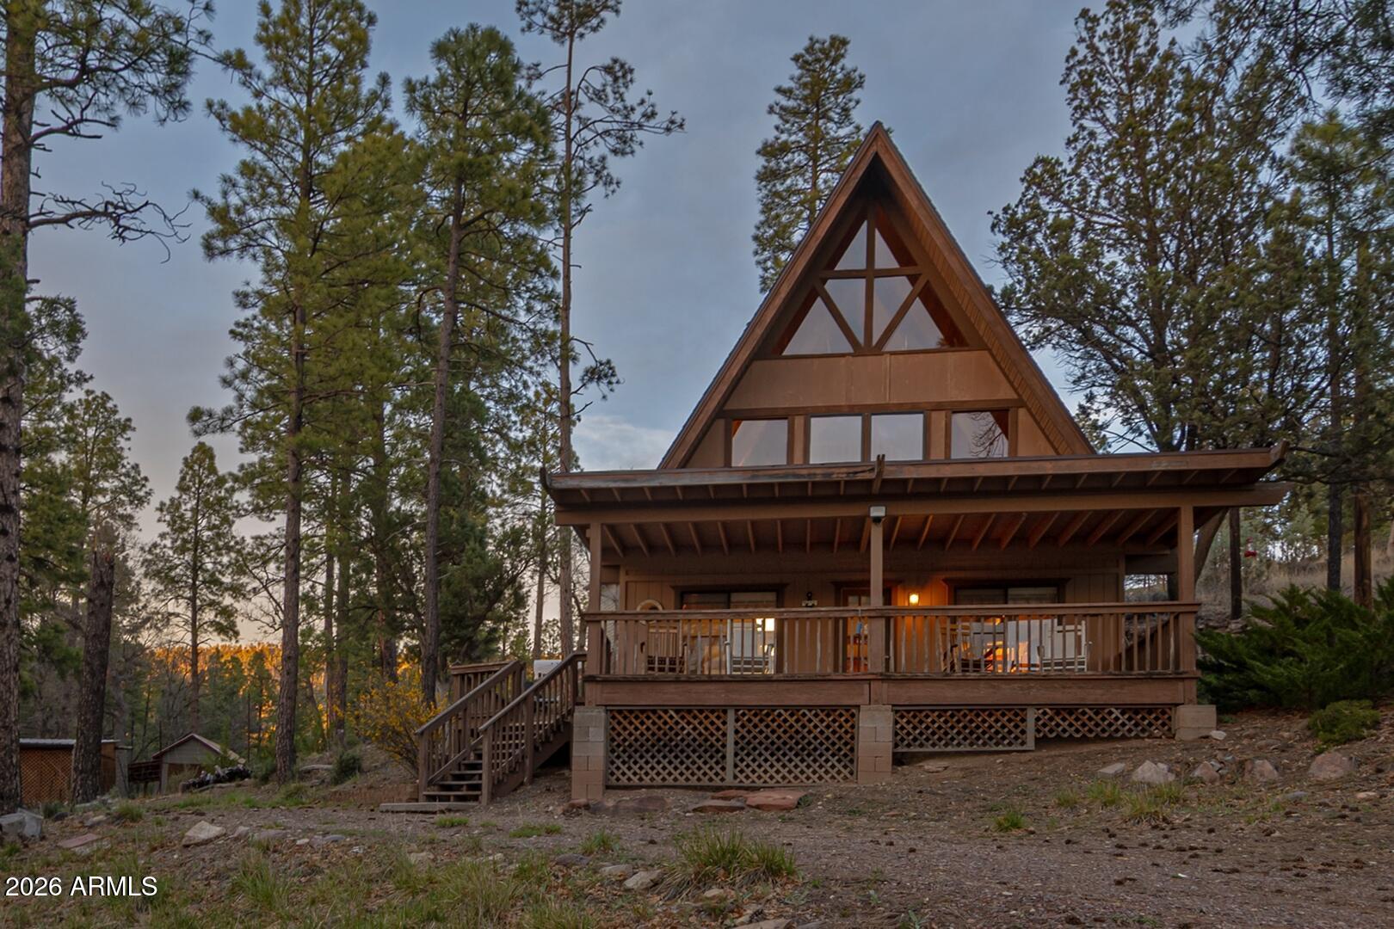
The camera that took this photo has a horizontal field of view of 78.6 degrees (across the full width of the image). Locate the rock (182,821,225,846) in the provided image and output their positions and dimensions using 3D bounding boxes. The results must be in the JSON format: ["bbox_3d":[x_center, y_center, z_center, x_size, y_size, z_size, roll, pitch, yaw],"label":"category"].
[{"bbox_3d":[-5.322,3.985,9.200,0.421,0.198,0.331,7,-14,-28],"label":"rock"}]

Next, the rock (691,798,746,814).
[{"bbox_3d":[0.274,4.288,10.700,0.732,0.124,0.459,0,-12,2],"label":"rock"}]

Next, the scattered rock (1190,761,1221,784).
[{"bbox_3d":[5.191,3.147,8.700,0.275,0.211,0.231,-6,-14,29],"label":"scattered rock"}]

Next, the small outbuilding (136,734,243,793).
[{"bbox_3d":[-24.804,14.832,41.969,4.300,2.900,4.600,6,-13,-23],"label":"small outbuilding"}]

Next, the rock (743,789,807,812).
[{"bbox_3d":[0.992,4.257,10.800,0.844,0.173,0.662,0,-12,5],"label":"rock"}]

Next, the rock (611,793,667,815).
[{"bbox_3d":[-0.729,4.380,11.000,0.746,0.194,0.507,1,-12,-3],"label":"rock"}]

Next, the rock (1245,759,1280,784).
[{"bbox_3d":[5.703,3.099,8.600,0.299,0.227,0.250,-7,-14,32],"label":"rock"}]

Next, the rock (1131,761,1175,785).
[{"bbox_3d":[4.651,3.151,8.700,0.398,0.204,0.313,-5,-13,27],"label":"rock"}]

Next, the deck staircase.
[{"bbox_3d":[-2.799,3.705,12.350,1.380,2.000,2.050,-7,-14,33],"label":"deck staircase"}]

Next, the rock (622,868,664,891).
[{"bbox_3d":[-0.418,3.263,6.700,0.330,0.131,0.259,1,-12,-3],"label":"rock"}]

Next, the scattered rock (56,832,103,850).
[{"bbox_3d":[-6.663,4.074,9.200,0.422,0.106,0.309,9,-14,-33],"label":"scattered rock"}]

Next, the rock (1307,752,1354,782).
[{"bbox_3d":[6.314,3.013,8.500,0.362,0.251,0.284,-8,-15,35],"label":"rock"}]

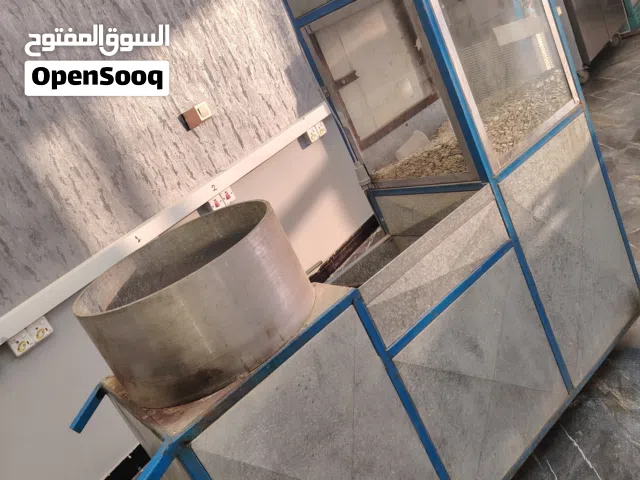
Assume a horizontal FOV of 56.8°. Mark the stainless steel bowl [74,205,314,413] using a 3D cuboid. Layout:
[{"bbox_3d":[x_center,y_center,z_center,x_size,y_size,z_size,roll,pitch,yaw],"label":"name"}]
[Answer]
[{"bbox_3d":[-0.285,0.131,1.388,0.493,0.238,0.493,-24,18,8],"label":"stainless steel bowl"}]

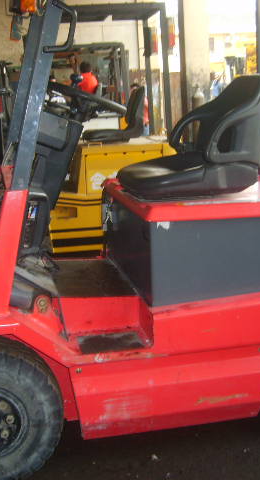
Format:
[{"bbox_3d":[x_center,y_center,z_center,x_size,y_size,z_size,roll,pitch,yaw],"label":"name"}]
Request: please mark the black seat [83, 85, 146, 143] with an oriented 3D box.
[{"bbox_3d":[-0.140,-1.065,5.557,0.550,0.460,0.480,-4,13,-7],"label":"black seat"}]

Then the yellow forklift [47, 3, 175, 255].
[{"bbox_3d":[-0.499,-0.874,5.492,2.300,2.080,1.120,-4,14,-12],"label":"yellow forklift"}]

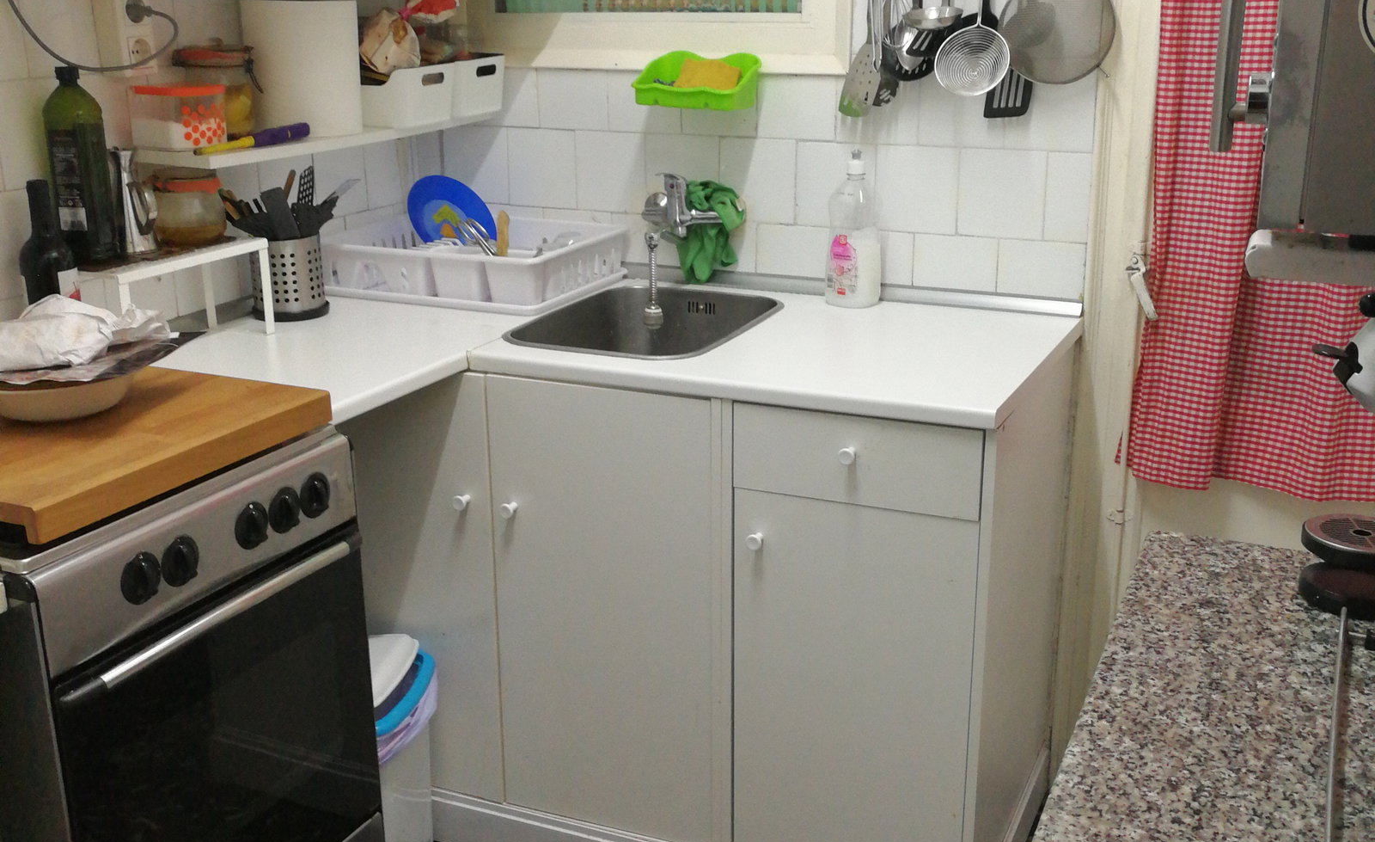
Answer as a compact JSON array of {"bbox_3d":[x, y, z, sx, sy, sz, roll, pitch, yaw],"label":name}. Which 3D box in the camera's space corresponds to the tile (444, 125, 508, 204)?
[{"bbox_3d":[-0.415,-0.505,2.833,0.148,0.151,0.010,7,19,23],"label":"tile"}]

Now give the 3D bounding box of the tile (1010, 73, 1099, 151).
[{"bbox_3d":[0.608,-0.523,2.368,0.149,0.151,0.010,7,18,23],"label":"tile"}]

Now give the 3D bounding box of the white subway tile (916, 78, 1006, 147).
[{"bbox_3d":[0.472,-0.542,2.432,0.150,0.151,0.010,7,18,23],"label":"white subway tile"}]

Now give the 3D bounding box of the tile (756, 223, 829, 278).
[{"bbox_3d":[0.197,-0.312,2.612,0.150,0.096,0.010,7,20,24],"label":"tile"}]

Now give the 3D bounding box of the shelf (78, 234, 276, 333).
[{"bbox_3d":[-0.786,-0.178,2.178,0.126,0.157,0.332,6,18,20],"label":"shelf"}]

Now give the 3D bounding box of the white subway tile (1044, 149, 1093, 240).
[{"bbox_3d":[0.642,-0.375,2.403,0.072,0.150,0.010,7,18,23],"label":"white subway tile"}]

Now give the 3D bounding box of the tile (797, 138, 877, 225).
[{"bbox_3d":[0.267,-0.422,2.559,0.149,0.151,0.010,7,18,23],"label":"tile"}]

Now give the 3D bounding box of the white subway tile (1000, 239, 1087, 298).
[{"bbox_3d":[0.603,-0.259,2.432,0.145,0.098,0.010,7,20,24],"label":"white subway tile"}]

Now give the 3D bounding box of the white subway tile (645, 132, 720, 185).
[{"bbox_3d":[-0.007,-0.459,2.681,0.150,0.150,0.010,7,18,23],"label":"white subway tile"}]

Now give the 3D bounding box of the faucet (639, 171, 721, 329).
[{"bbox_3d":[-0.042,-0.316,2.596,0.188,0.262,0.208,7,19,23],"label":"faucet"}]

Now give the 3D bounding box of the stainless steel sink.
[{"bbox_3d":[-0.066,-0.093,2.431,0.365,0.160,0.460,7,18,23],"label":"stainless steel sink"}]

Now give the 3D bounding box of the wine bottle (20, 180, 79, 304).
[{"bbox_3d":[-0.884,-0.188,1.989,0.074,0.289,0.074,-4,18,-13],"label":"wine bottle"}]

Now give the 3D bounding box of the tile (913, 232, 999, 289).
[{"bbox_3d":[0.470,-0.278,2.507,0.149,0.092,0.010,7,18,23],"label":"tile"}]

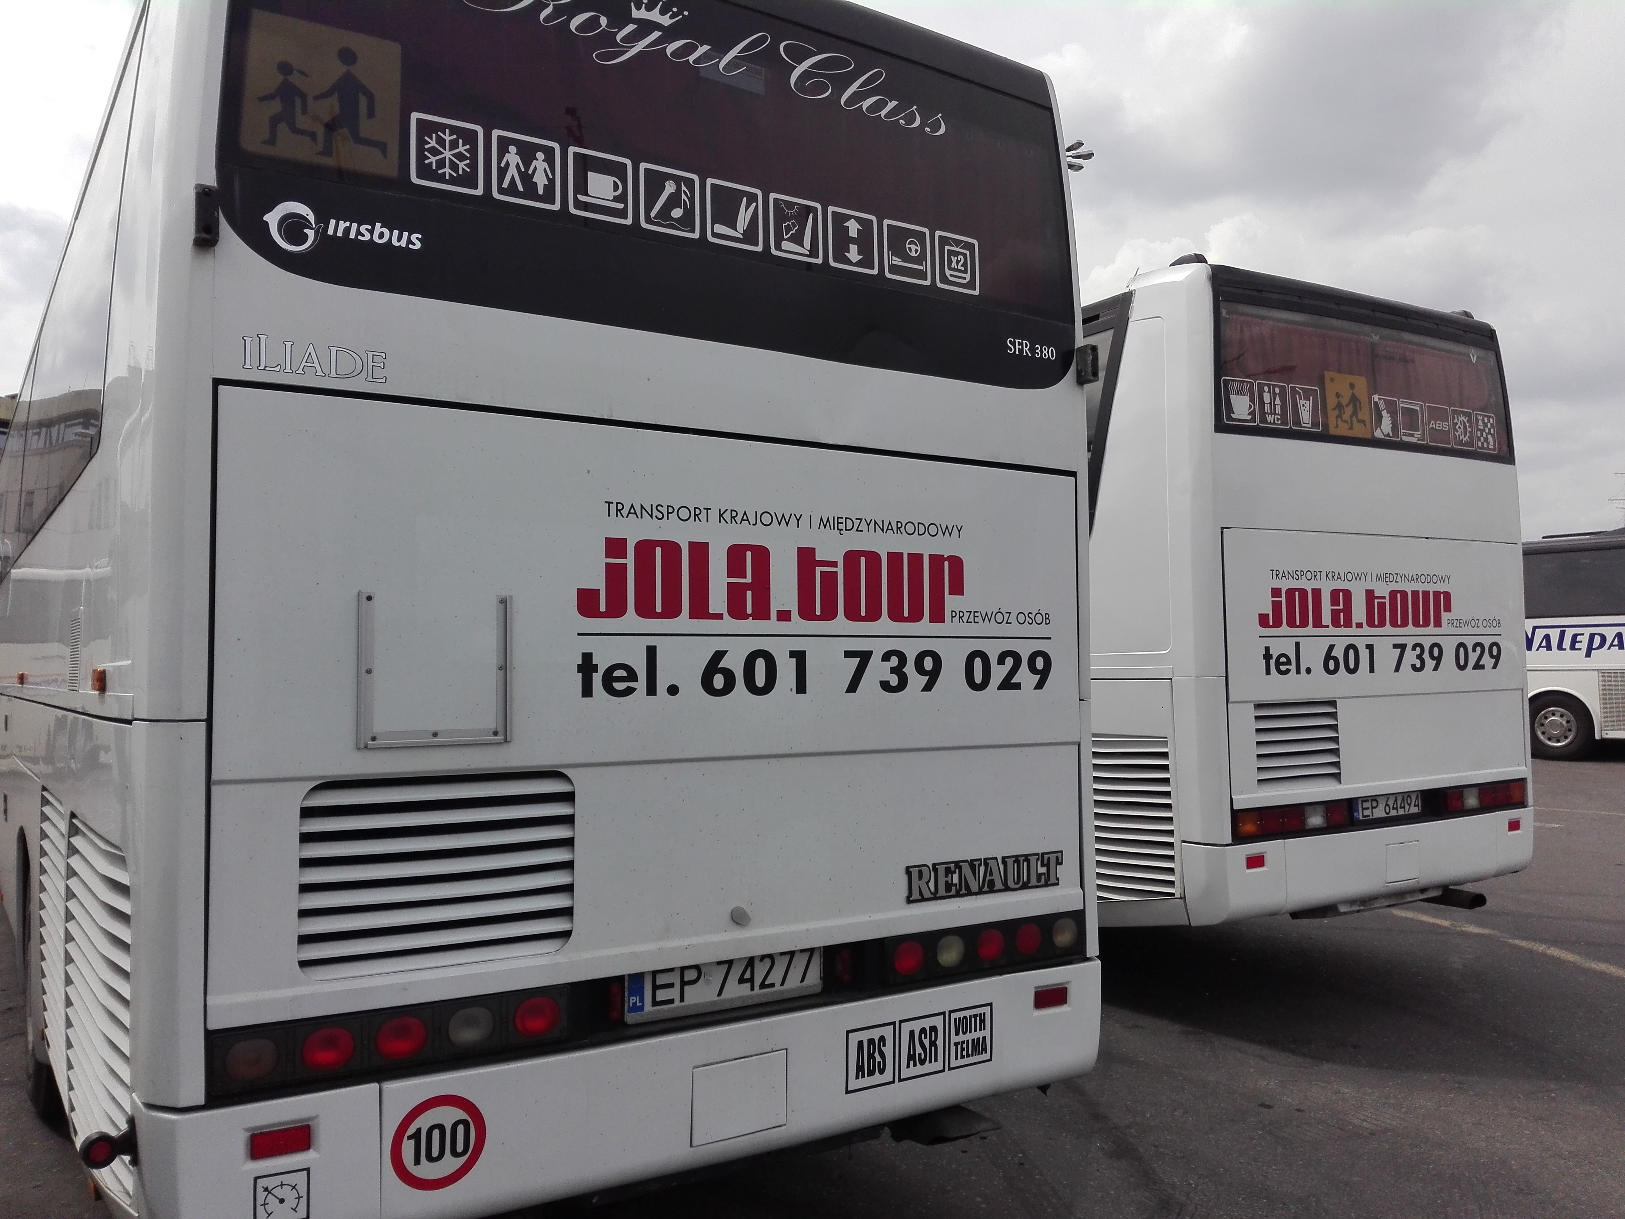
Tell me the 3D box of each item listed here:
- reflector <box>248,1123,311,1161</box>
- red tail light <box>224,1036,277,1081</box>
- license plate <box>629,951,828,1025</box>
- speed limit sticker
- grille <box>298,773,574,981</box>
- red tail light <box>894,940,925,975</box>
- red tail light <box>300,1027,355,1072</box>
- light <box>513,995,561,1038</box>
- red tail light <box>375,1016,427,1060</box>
[{"bbox_3d":[-1.014,1.016,2.420,0.112,0.047,0.012,1,-3,-30],"label":"reflector"},{"bbox_3d":[-1.061,0.853,2.401,0.098,0.083,0.030,1,-3,-30],"label":"red tail light"},{"bbox_3d":[-0.195,0.870,2.984,0.525,0.125,0.020,2,-4,-33],"label":"license plate"},{"bbox_3d":[-0.755,1.081,2.570,0.195,0.190,0.005,2,-3,-31],"label":"speed limit sticker"},{"bbox_3d":[-0.761,0.538,2.611,0.560,0.385,0.030,2,-3,-31],"label":"grille"},{"bbox_3d":[0.248,0.887,3.221,0.099,0.085,0.030,2,-4,-34],"label":"red tail light"},{"bbox_3d":[-0.941,0.857,2.471,0.099,0.084,0.030,1,-3,-31],"label":"red tail light"},{"bbox_3d":[-0.581,0.865,2.688,0.100,0.085,0.030,2,-4,-32],"label":"light"},{"bbox_3d":[-0.822,0.860,2.542,0.100,0.085,0.030,2,-3,-31],"label":"red tail light"}]

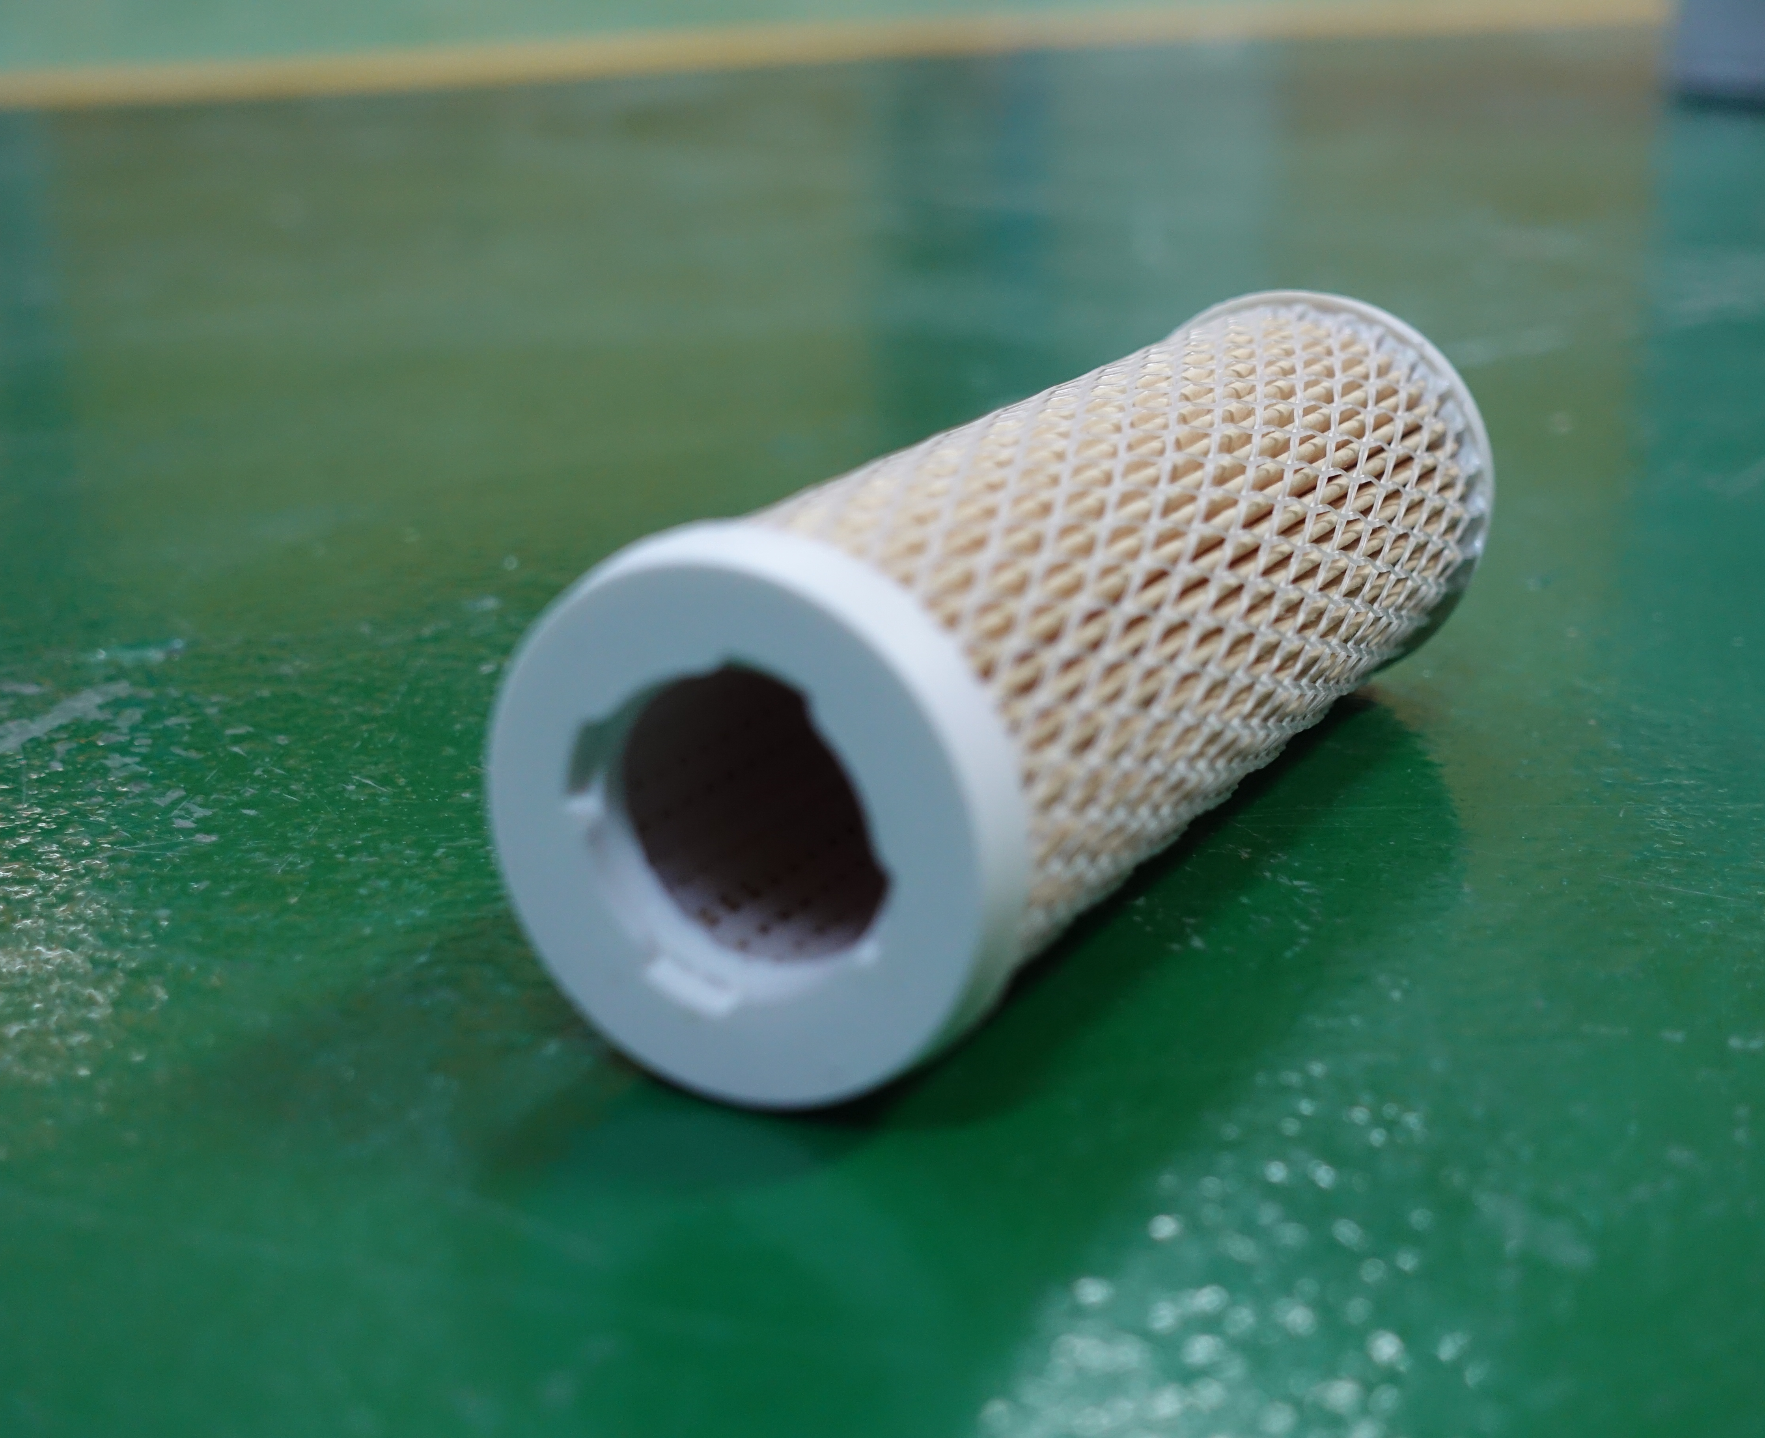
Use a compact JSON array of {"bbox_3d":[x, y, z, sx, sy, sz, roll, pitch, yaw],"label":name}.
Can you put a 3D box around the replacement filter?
[{"bbox_3d":[0.028,-0.013,0.412,0.072,0.072,0.194,10,21,27],"label":"replacement filter"}]

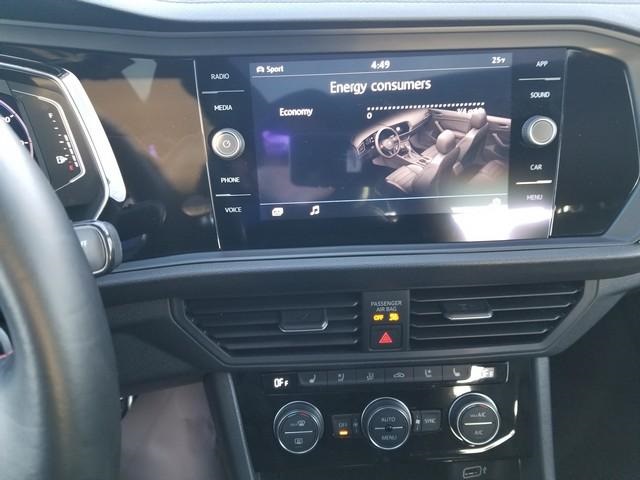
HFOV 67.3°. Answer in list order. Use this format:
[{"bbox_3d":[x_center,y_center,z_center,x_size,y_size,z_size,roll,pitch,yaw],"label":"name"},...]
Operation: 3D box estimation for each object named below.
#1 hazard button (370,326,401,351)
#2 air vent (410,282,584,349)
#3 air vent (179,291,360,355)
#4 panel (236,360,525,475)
[{"bbox_3d":[0.046,0.067,0.336,0.021,0.017,0.010,-2,8,-2],"label":"hazard button"},{"bbox_3d":[0.120,0.049,0.343,0.122,0.041,0.030,-2,8,-3],"label":"air vent"},{"bbox_3d":[-0.032,0.055,0.340,0.122,0.039,0.030,-2,8,-1],"label":"air vent"},{"bbox_3d":[0.043,0.123,0.340,0.200,0.071,0.025,-2,2,-1],"label":"panel"}]

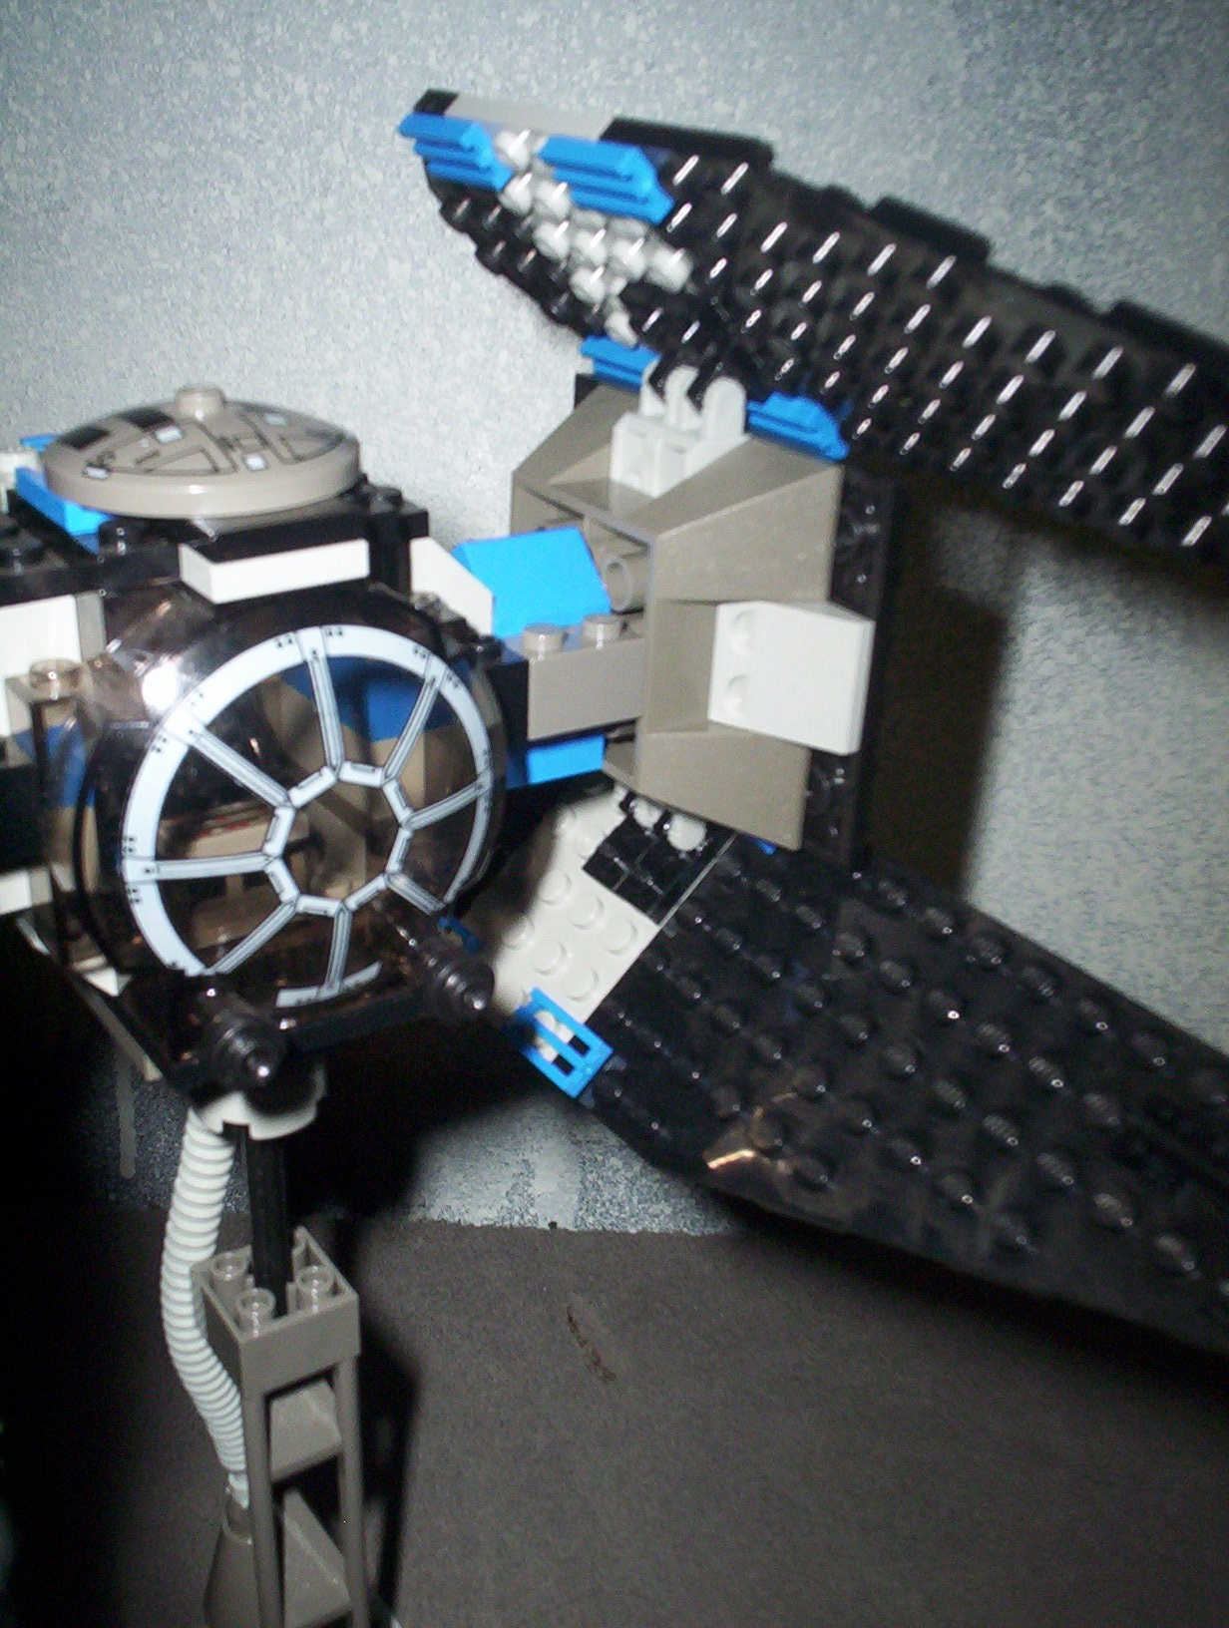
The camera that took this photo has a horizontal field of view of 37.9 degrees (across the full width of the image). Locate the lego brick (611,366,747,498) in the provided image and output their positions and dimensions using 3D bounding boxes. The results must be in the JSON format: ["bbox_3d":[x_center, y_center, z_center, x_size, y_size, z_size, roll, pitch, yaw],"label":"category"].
[{"bbox_3d":[0.008,-0.046,0.214,0.010,0.015,0.016,-15,31,-32],"label":"lego brick"}]

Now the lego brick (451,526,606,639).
[{"bbox_3d":[-0.011,-0.029,0.208,0.016,0.010,0.016,-15,31,-32],"label":"lego brick"}]

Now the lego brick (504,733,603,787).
[{"bbox_3d":[-0.012,-0.011,0.216,0.016,0.010,0.014,-15,31,-32],"label":"lego brick"}]

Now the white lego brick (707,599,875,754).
[{"bbox_3d":[0.020,-0.016,0.207,0.010,0.016,0.016,-15,31,-32],"label":"white lego brick"}]

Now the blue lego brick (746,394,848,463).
[{"bbox_3d":[0.022,-0.050,0.223,0.016,0.003,0.008,34,-5,47],"label":"blue lego brick"}]

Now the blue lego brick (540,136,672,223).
[{"bbox_3d":[-0.001,-0.069,0.195,0.016,0.003,0.008,34,-5,47],"label":"blue lego brick"}]

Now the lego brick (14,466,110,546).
[{"bbox_3d":[-0.052,-0.034,0.185,0.015,0.003,0.016,-15,31,-32],"label":"lego brick"}]

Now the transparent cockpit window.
[{"bbox_3d":[-0.034,-0.001,0.185,0.044,0.044,0.022,-15,31,-32],"label":"transparent cockpit window"}]

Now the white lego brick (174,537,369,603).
[{"bbox_3d":[-0.033,-0.024,0.174,0.016,0.003,0.008,-15,31,-32],"label":"white lego brick"}]

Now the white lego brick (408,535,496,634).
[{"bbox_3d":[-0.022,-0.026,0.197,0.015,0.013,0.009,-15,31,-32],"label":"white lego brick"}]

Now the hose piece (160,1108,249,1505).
[{"bbox_3d":[-0.057,0.067,0.250,0.009,0.069,0.017,-15,31,-32],"label":"hose piece"}]

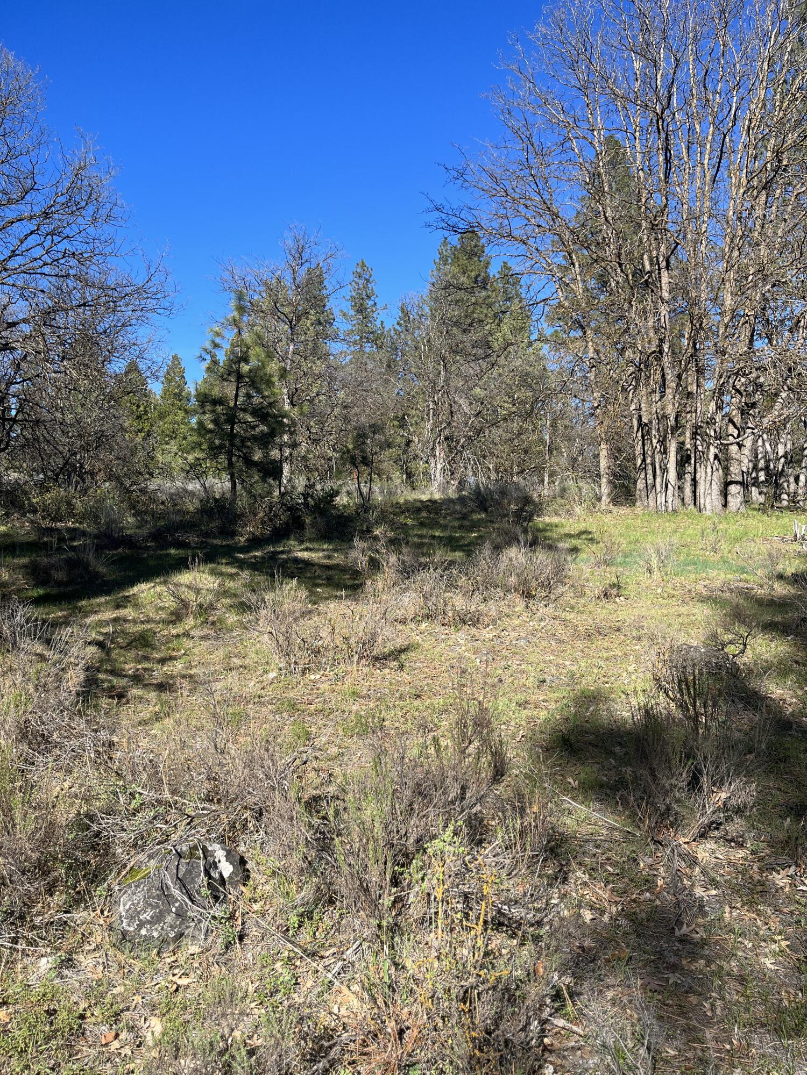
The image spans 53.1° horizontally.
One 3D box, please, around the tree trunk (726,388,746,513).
[{"bbox_3d":[10.902,-2.853,26.500,0.560,4.000,0.550,0,5,0],"label":"tree trunk"}]

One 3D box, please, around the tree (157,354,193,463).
[{"bbox_3d":[-10.731,-5.632,38.000,1.900,6.100,1.900,0,5,0],"label":"tree"}]

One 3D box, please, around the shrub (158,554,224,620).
[{"bbox_3d":[-2.058,0.497,7.900,0.630,0.600,0.600,0,5,0],"label":"shrub"}]

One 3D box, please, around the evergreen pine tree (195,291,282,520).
[{"bbox_3d":[-4.599,-3.686,22.500,2.400,6.200,2.400,0,5,0],"label":"evergreen pine tree"}]

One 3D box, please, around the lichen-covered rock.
[{"bbox_3d":[-0.740,1.178,2.680,0.400,0.220,0.360,0,5,0],"label":"lichen-covered rock"}]

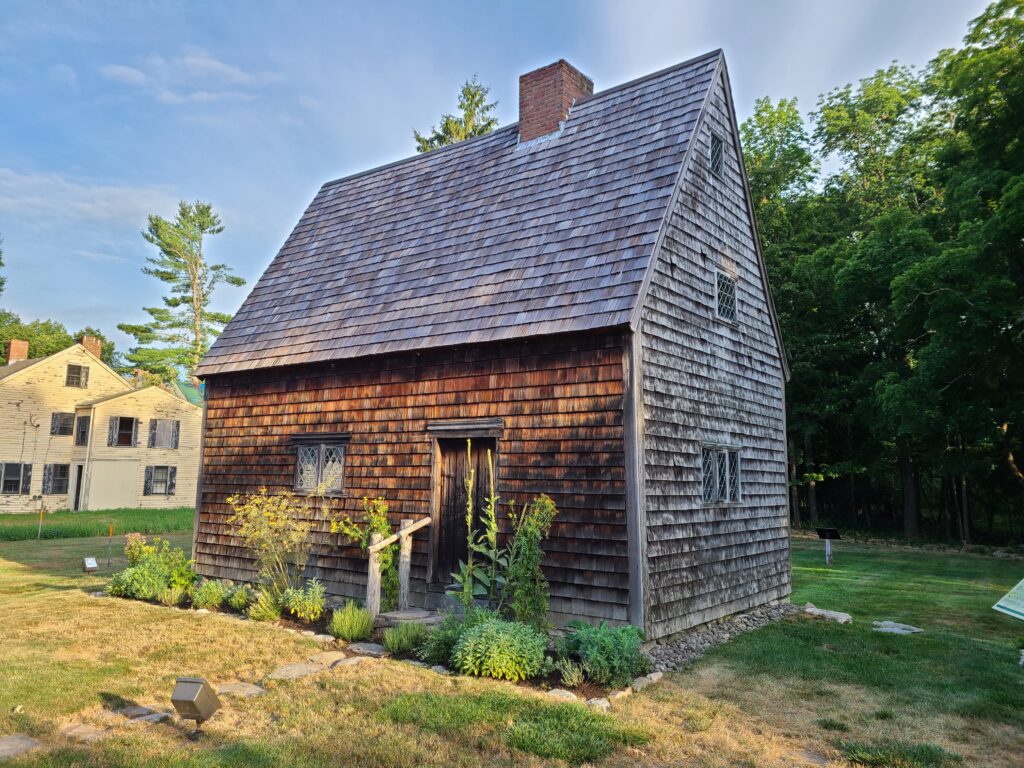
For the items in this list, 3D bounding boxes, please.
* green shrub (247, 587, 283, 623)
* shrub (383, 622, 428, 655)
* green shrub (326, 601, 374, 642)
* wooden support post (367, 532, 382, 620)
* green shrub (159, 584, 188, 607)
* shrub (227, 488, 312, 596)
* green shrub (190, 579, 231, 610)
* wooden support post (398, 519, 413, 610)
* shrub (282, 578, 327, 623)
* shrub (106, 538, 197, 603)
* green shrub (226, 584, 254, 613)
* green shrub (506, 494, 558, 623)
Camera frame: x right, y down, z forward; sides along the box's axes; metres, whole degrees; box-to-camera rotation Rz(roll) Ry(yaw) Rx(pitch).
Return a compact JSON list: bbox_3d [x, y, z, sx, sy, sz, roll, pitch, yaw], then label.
[{"bbox_3d":[-2.888,2.552,9.014,0.400,0.380,0.400,-5,-9,37],"label":"green shrub"},{"bbox_3d":[-1.043,2.479,7.569,0.412,0.236,0.391,1,-7,0],"label":"shrub"},{"bbox_3d":[-1.725,2.497,8.204,0.441,0.344,0.418,1,-7,0],"label":"green shrub"},{"bbox_3d":[-1.523,2.138,8.520,0.120,0.960,0.120,-5,-9,37],"label":"wooden support post"},{"bbox_3d":[-4.574,2.848,10.411,0.410,0.320,0.380,-5,-9,37],"label":"green shrub"},{"bbox_3d":[-3.337,2.198,10.601,1.200,1.500,1.000,-5,-9,37],"label":"shrub"},{"bbox_3d":[-3.799,2.641,9.759,0.480,0.360,0.450,-5,-9,37],"label":"green shrub"},{"bbox_3d":[-1.274,2.157,9.216,0.140,1.060,0.140,1,-7,0],"label":"wooden support post"},{"bbox_3d":[-2.472,2.566,9.207,0.466,0.442,0.443,-5,-9,37],"label":"shrub"},{"bbox_3d":[-4.894,2.516,10.513,1.100,0.760,0.880,-5,-9,37],"label":"shrub"},{"bbox_3d":[-3.376,2.652,9.595,0.330,0.310,0.320,-5,-9,37],"label":"green shrub"},{"bbox_3d":[0.196,1.895,8.207,0.570,1.430,0.530,1,-7,0],"label":"green shrub"}]

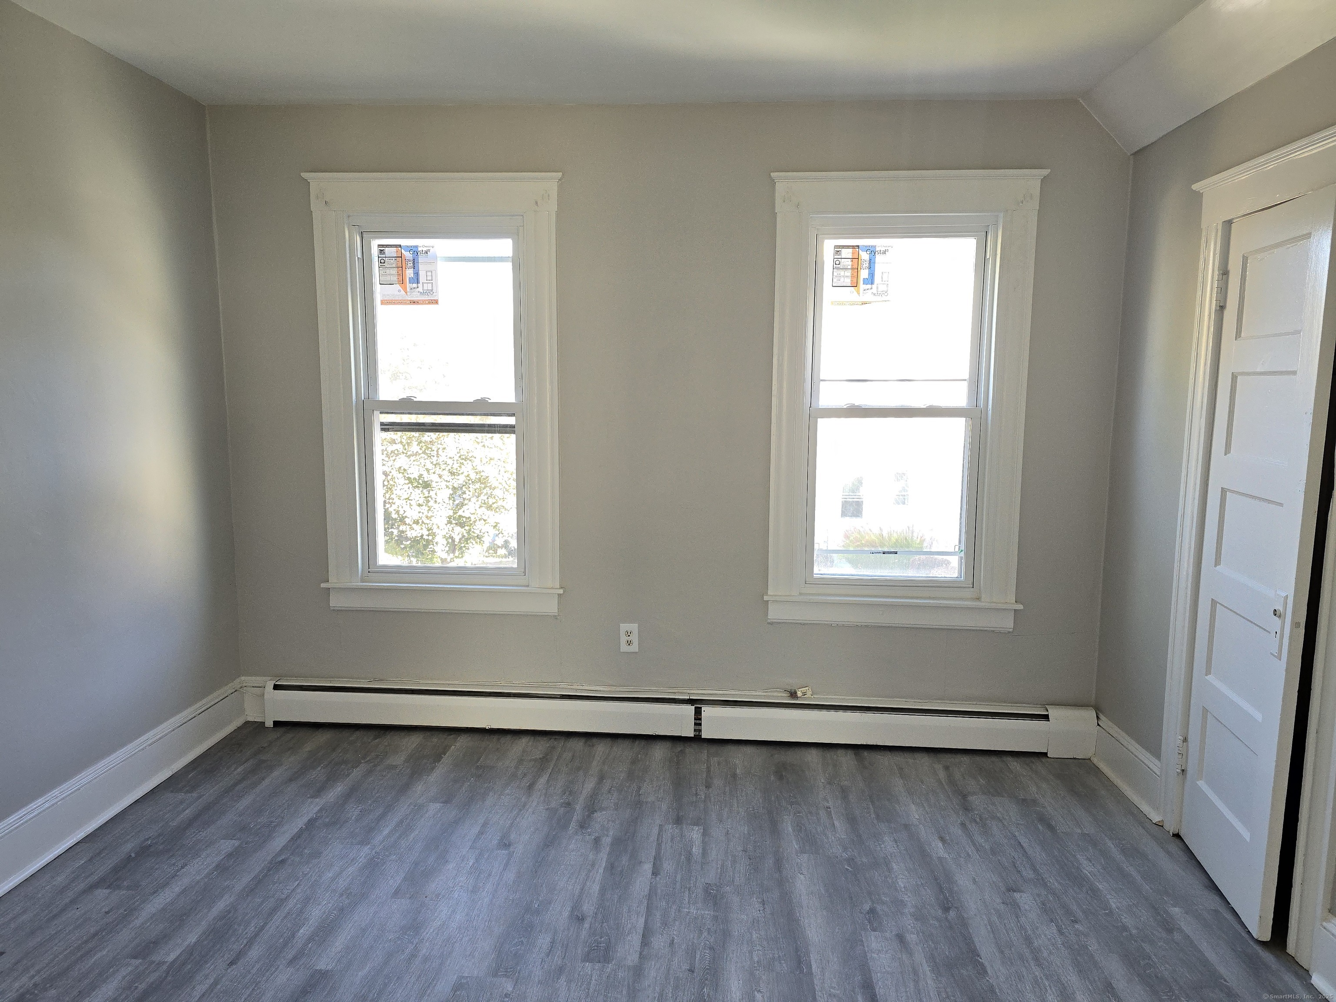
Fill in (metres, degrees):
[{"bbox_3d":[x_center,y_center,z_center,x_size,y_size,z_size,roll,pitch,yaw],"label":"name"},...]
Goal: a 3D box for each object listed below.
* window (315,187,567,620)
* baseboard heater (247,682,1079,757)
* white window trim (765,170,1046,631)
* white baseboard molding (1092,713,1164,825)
[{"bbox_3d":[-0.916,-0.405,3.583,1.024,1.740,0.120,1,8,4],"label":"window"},{"bbox_3d":[-0.010,0.884,3.649,3.382,0.198,0.077,1,8,4],"label":"baseboard heater"},{"bbox_3d":[0.892,-0.362,3.468,1.020,1.752,0.135,1,8,4],"label":"white window trim"},{"bbox_3d":[1.681,0.946,3.243,0.040,0.215,0.570,1,8,4],"label":"white baseboard molding"}]

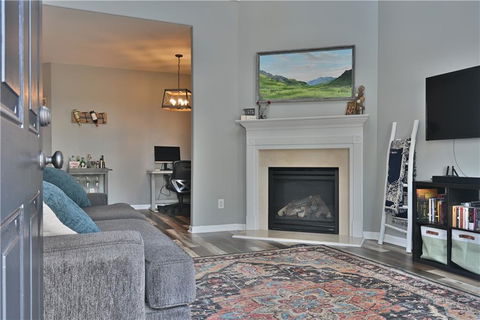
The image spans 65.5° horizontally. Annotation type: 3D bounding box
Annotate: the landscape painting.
[{"bbox_3d":[0.823,-1.092,4.820,1.274,0.673,0.040,0,0,21],"label":"landscape painting"}]

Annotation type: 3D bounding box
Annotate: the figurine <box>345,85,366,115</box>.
[{"bbox_3d":[1.398,-0.714,4.520,0.230,0.370,0.140,0,0,12],"label":"figurine"}]

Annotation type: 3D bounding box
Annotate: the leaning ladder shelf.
[{"bbox_3d":[1.810,0.275,4.195,0.200,1.410,0.450,0,0,-26],"label":"leaning ladder shelf"}]

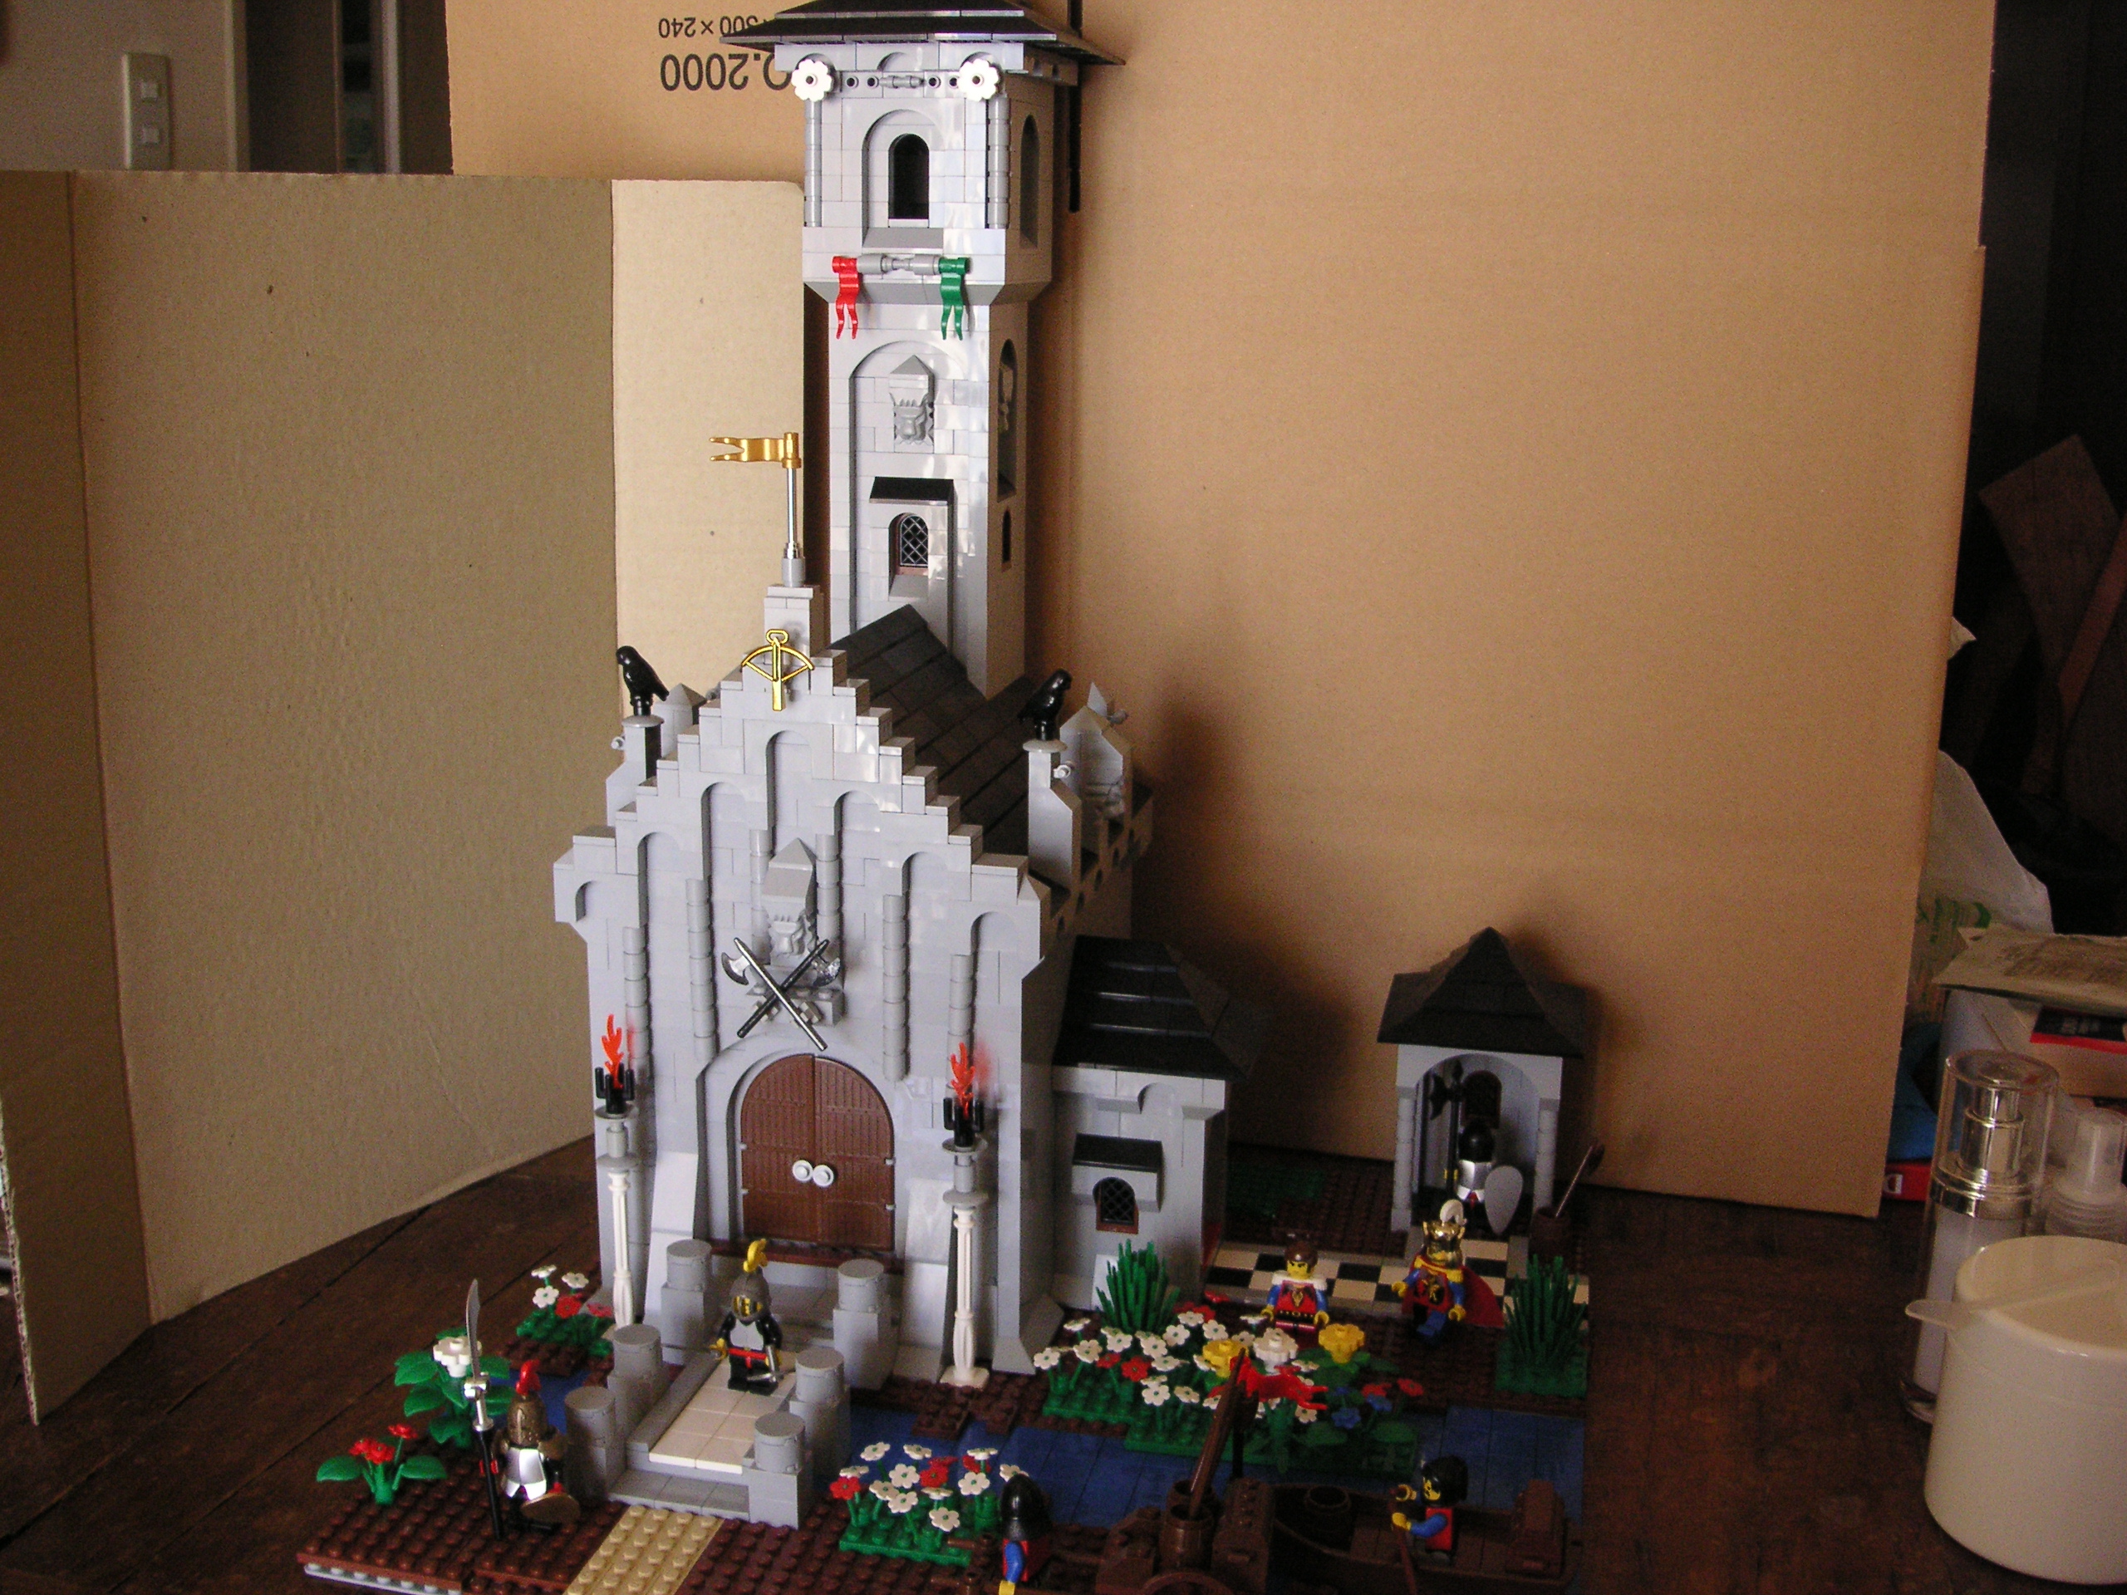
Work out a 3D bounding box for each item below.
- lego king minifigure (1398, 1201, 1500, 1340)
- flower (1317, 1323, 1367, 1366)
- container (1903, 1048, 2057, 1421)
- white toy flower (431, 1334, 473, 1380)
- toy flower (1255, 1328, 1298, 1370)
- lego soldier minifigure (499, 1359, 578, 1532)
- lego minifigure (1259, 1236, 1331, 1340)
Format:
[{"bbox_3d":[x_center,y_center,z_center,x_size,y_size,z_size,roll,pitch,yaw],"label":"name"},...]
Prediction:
[{"bbox_3d":[0.139,0.173,0.827,0.035,0.053,0.022,9,16,31],"label":"lego king minifigure"},{"bbox_3d":[0.099,0.194,0.803,0.016,0.011,0.016,4,14,12],"label":"flower"},{"bbox_3d":[0.331,0.158,0.820,0.044,0.127,0.044,4,14,12],"label":"container"},{"bbox_3d":[-0.204,0.189,0.768,0.016,0.011,0.016,4,14,12],"label":"white toy flower"},{"bbox_3d":[0.075,0.196,0.798,0.016,0.011,0.016,4,14,12],"label":"toy flower"},{"bbox_3d":[-0.166,0.206,0.719,0.030,0.056,0.017,4,14,12],"label":"lego soldier minifigure"},{"bbox_3d":[0.084,0.180,0.818,0.024,0.043,0.014,4,14,12],"label":"lego minifigure"}]

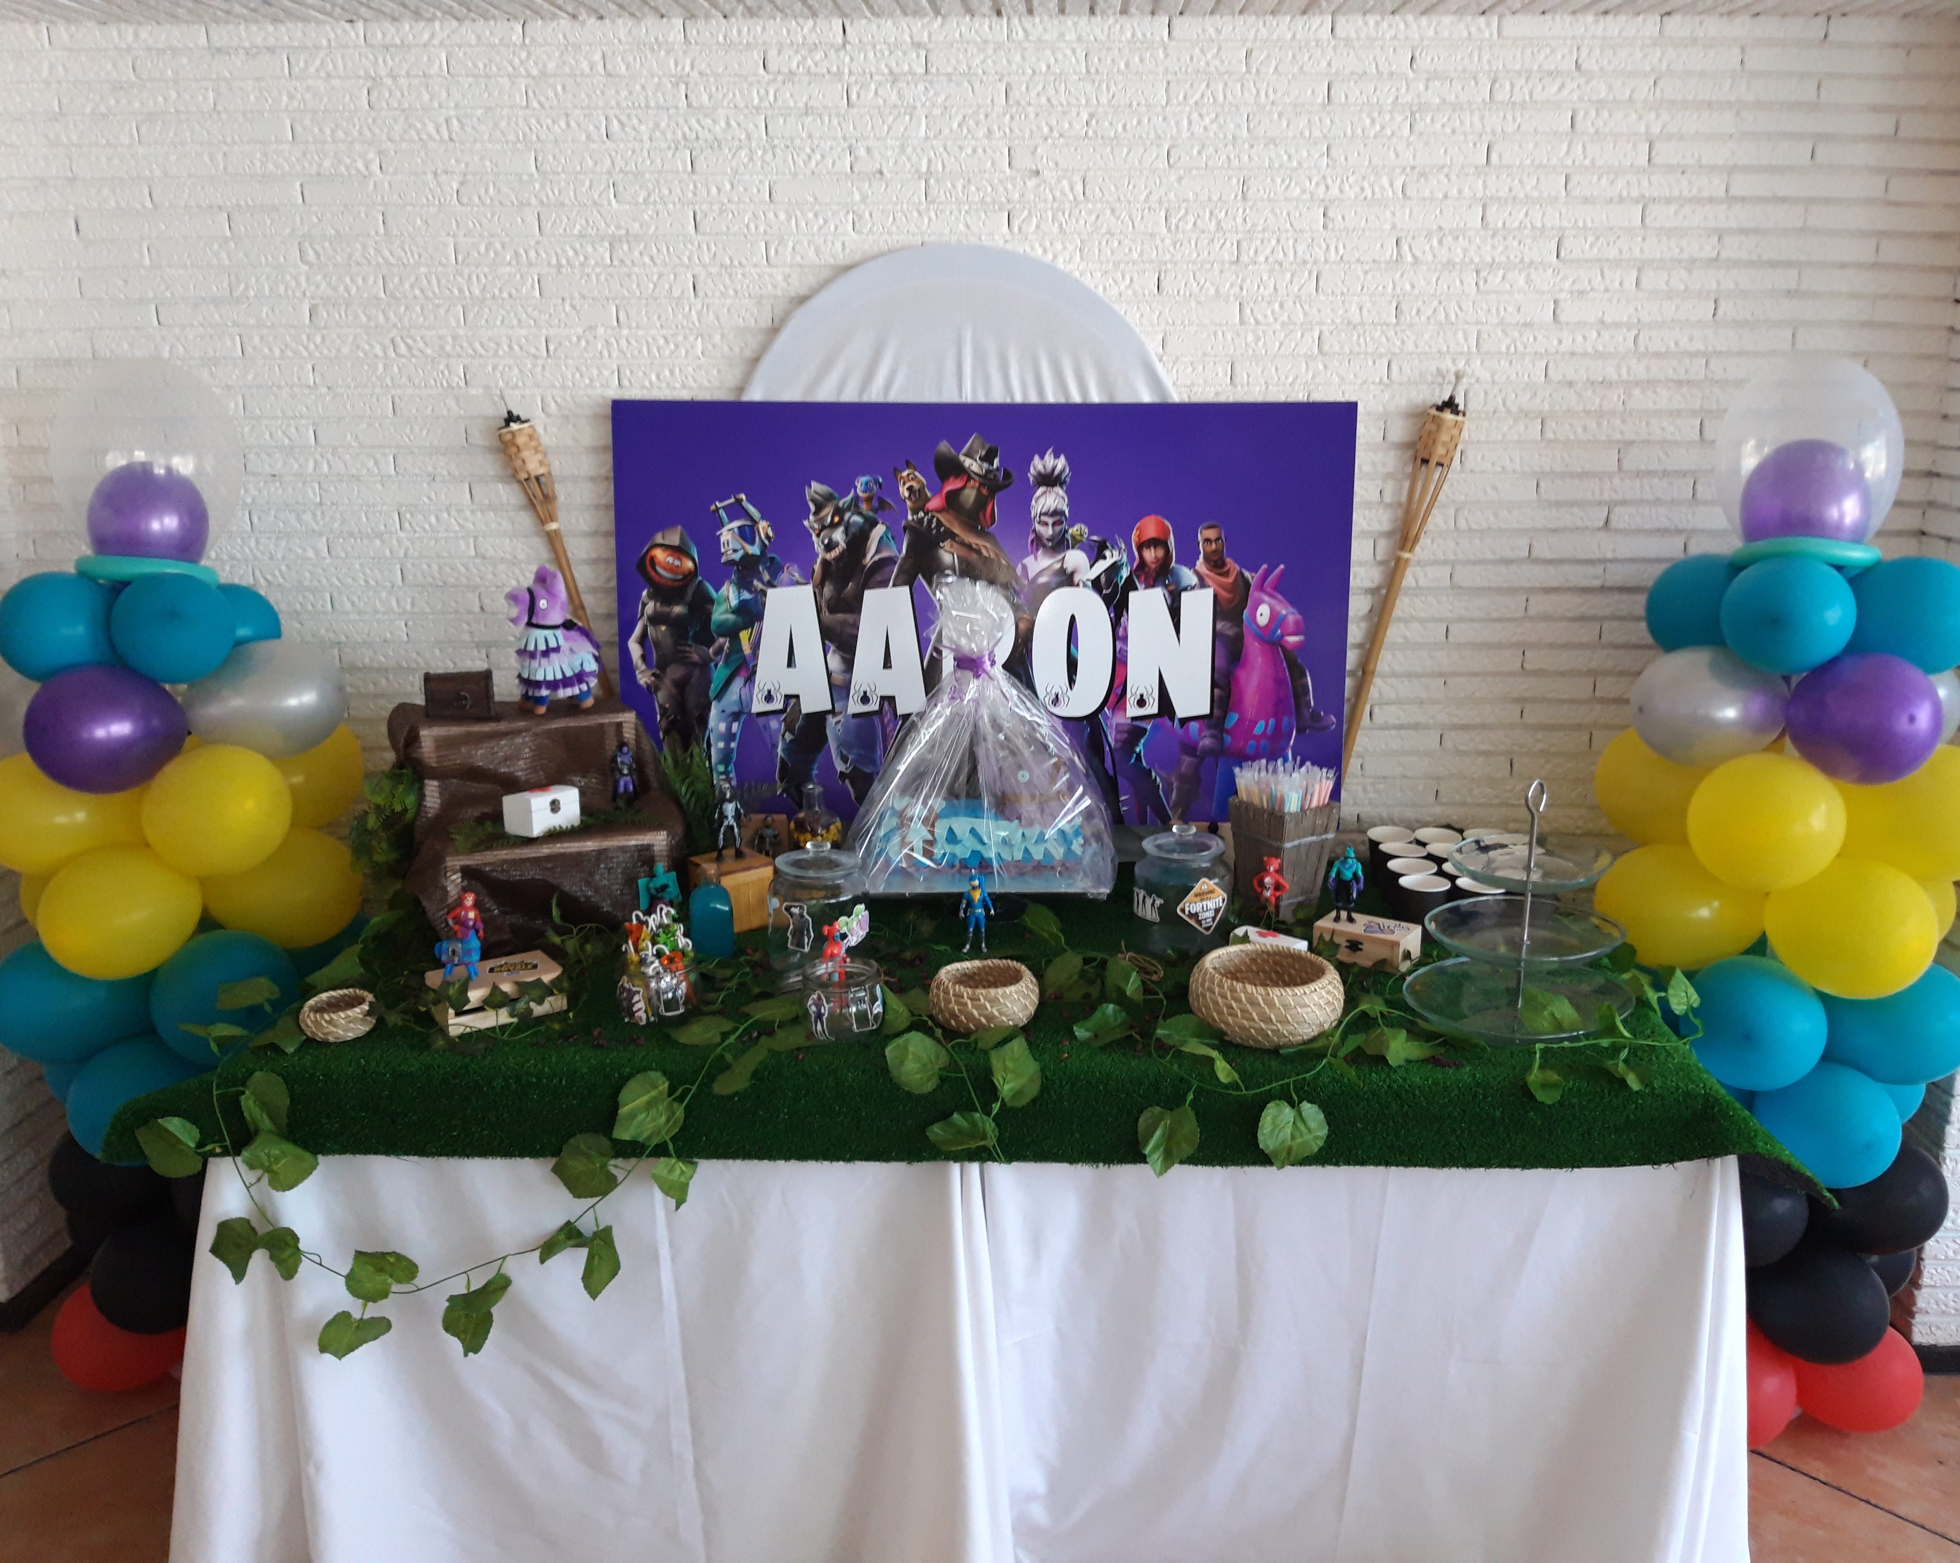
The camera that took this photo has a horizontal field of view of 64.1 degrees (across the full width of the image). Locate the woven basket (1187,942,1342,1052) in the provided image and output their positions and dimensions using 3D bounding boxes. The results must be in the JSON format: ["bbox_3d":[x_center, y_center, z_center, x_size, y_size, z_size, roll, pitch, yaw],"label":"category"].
[{"bbox_3d":[0.344,0.261,1.878,0.187,0.072,0.187,0,14,0],"label":"woven basket"}]

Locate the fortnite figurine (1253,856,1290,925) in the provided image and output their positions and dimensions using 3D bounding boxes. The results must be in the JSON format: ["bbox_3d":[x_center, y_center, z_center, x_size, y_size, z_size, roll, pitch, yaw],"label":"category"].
[{"bbox_3d":[0.421,0.154,2.247,0.052,0.099,0.034,4,15,15],"label":"fortnite figurine"}]

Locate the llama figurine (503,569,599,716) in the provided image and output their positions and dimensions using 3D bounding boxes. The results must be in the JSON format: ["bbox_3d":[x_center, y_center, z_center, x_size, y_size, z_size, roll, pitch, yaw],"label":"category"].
[{"bbox_3d":[-0.639,-0.216,2.349,0.130,0.215,0.090,-7,16,-24],"label":"llama figurine"}]

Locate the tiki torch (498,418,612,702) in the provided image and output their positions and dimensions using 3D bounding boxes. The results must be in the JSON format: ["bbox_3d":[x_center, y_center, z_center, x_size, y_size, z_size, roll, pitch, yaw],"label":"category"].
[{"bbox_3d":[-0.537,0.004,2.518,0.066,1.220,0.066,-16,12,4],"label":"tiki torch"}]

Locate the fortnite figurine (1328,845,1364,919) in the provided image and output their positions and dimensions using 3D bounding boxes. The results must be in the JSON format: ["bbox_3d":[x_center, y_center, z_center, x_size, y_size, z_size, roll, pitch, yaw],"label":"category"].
[{"bbox_3d":[0.502,0.140,2.130,0.050,0.106,0.032,2,14,8],"label":"fortnite figurine"}]

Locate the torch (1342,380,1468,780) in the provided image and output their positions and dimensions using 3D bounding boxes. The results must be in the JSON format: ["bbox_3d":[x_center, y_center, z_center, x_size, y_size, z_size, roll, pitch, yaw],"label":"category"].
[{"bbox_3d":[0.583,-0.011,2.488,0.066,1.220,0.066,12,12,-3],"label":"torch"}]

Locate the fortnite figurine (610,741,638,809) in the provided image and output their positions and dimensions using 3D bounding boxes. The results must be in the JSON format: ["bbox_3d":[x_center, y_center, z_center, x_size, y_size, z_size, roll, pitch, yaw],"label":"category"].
[{"bbox_3d":[-0.535,-0.009,2.352,0.042,0.108,0.034,0,14,0],"label":"fortnite figurine"}]

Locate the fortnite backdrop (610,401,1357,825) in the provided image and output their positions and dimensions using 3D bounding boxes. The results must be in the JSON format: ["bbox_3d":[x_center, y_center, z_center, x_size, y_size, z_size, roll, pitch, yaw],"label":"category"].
[{"bbox_3d":[0.004,-0.253,2.422,1.129,0.651,0.020,0,9,1],"label":"fortnite backdrop"}]

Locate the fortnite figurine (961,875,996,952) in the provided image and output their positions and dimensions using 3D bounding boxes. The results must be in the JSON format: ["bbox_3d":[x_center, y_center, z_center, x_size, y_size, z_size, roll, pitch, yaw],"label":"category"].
[{"bbox_3d":[-0.001,0.184,2.192,0.050,0.109,0.036,3,15,12],"label":"fortnite figurine"}]

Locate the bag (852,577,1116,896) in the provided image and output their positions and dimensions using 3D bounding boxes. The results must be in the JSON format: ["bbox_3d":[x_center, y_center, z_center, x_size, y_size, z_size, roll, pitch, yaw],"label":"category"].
[{"bbox_3d":[0.006,-0.084,2.321,0.375,0.437,0.300,0,14,0],"label":"bag"}]

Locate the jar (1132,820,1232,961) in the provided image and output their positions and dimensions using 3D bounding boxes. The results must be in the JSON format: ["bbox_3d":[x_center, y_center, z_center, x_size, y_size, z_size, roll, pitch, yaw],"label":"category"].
[{"bbox_3d":[0.282,0.148,2.181,0.135,0.185,0.135,0,14,0],"label":"jar"}]

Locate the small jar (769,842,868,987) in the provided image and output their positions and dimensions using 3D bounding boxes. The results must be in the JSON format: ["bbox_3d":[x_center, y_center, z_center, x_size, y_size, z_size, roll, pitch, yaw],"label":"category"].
[{"bbox_3d":[-0.215,0.171,2.074,0.135,0.194,0.135,0,14,0],"label":"small jar"}]

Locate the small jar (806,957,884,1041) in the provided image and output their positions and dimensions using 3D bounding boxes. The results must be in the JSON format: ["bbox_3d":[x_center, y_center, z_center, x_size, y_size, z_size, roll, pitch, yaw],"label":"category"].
[{"bbox_3d":[-0.167,0.272,1.921,0.095,0.075,0.095,0,14,0],"label":"small jar"}]

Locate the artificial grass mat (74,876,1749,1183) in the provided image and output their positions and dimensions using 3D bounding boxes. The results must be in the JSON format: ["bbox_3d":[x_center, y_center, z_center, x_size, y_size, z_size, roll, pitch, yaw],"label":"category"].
[{"bbox_3d":[-0.020,0.299,2.228,2.060,0.160,0.820,0,14,0],"label":"artificial grass mat"}]

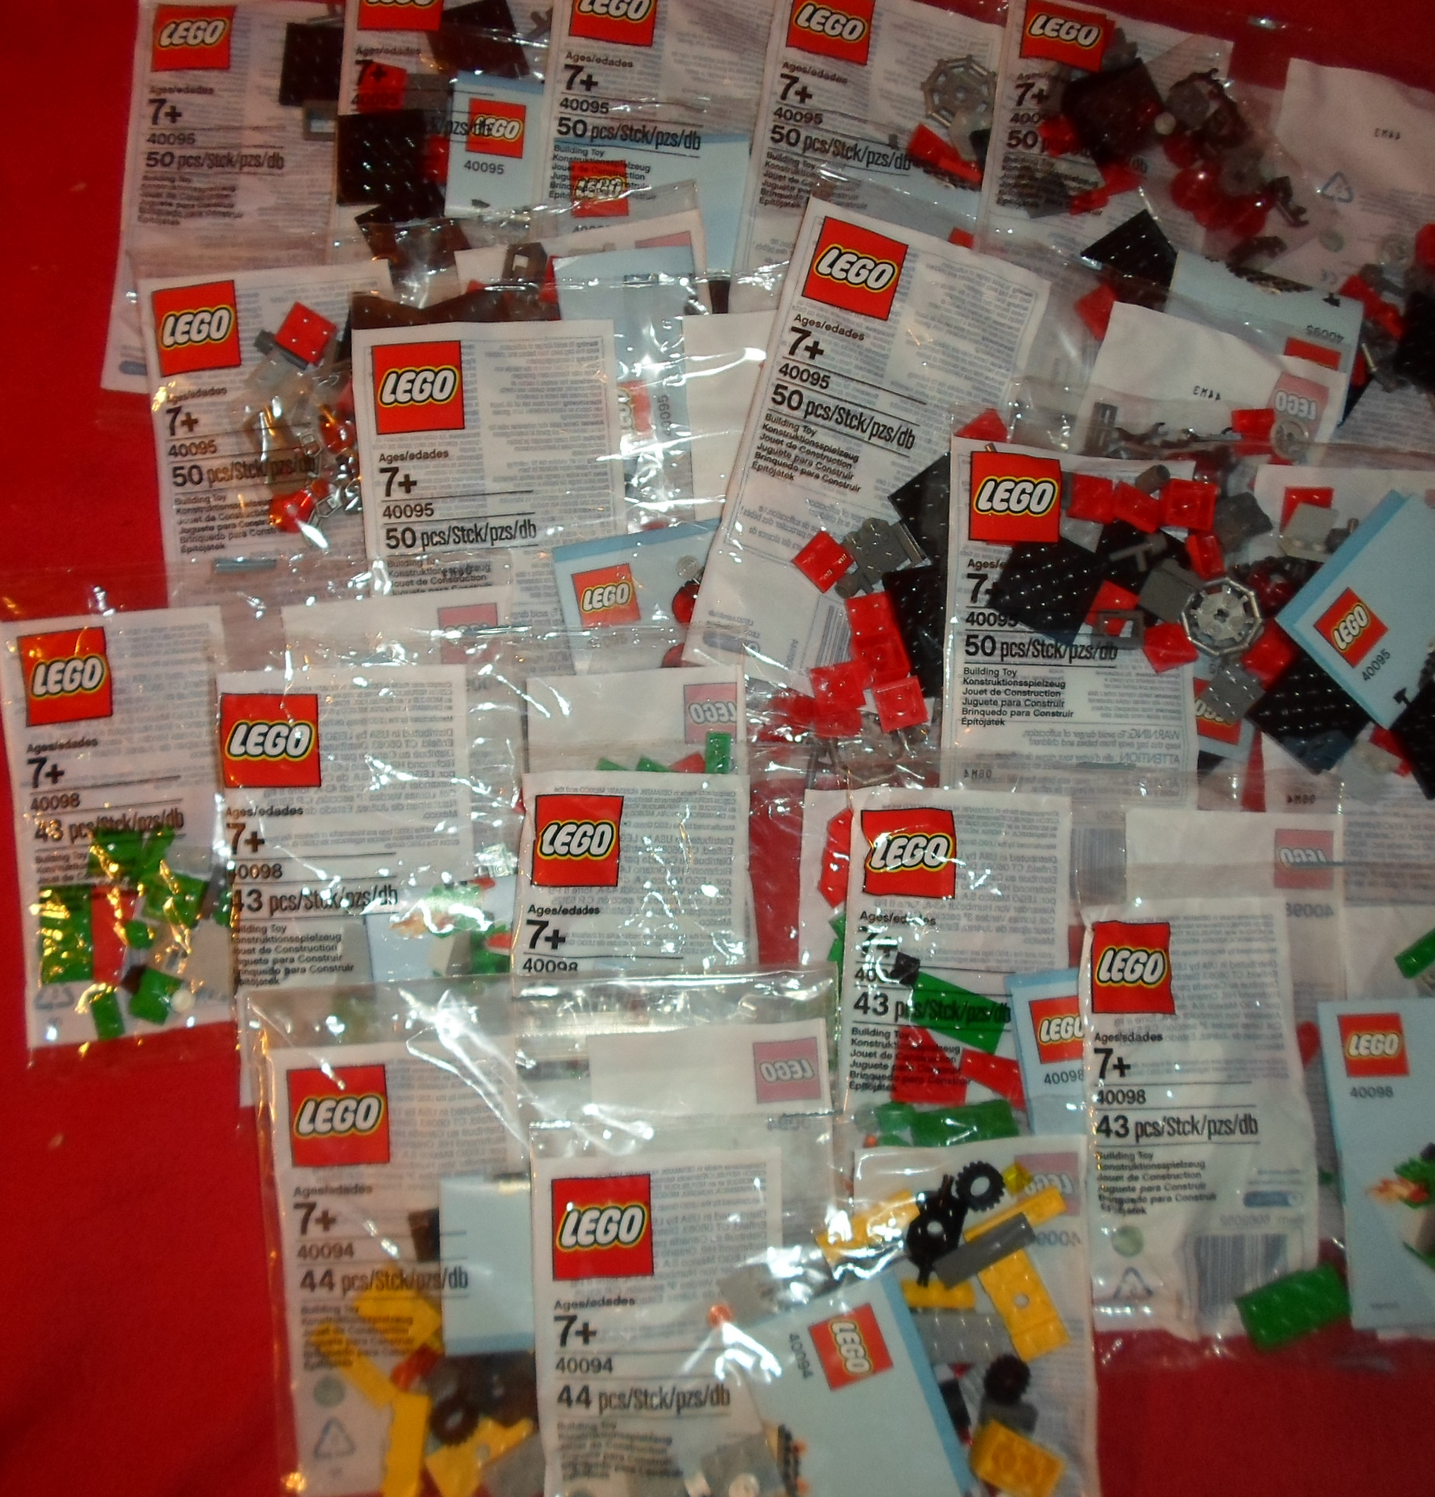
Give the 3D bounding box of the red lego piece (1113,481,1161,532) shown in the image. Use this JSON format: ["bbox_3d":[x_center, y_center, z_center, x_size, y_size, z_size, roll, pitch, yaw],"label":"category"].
[{"bbox_3d":[0.142,-0.082,0.488,0.016,0.011,0.008,28,81,5],"label":"red lego piece"}]

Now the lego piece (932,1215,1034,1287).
[{"bbox_3d":[0.084,0.157,0.451,0.032,0.004,0.008,-28,81,-5],"label":"lego piece"}]

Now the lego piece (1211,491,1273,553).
[{"bbox_3d":[0.184,-0.079,0.505,0.017,0.009,0.016,-27,82,-5],"label":"lego piece"}]

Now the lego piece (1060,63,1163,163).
[{"bbox_3d":[0.149,-0.235,0.534,0.032,0.005,0.032,-19,80,-4],"label":"lego piece"}]

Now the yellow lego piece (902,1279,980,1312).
[{"bbox_3d":[0.068,0.170,0.448,0.024,0.006,0.009,0,80,-1],"label":"yellow lego piece"}]

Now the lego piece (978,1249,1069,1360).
[{"bbox_3d":[0.097,0.177,0.459,0.016,0.005,0.032,-29,82,-5],"label":"lego piece"}]

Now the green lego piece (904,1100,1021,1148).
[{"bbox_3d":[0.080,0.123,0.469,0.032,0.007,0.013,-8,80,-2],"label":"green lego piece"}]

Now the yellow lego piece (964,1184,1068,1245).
[{"bbox_3d":[0.097,0.150,0.464,0.032,0.007,0.009,-25,81,-4],"label":"yellow lego piece"}]

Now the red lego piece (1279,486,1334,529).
[{"bbox_3d":[0.204,-0.082,0.499,0.016,0.005,0.016,11,80,2],"label":"red lego piece"}]

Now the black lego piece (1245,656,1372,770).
[{"bbox_3d":[0.207,-0.013,0.502,0.032,0.005,0.032,40,82,7],"label":"black lego piece"}]

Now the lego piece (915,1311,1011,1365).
[{"bbox_3d":[0.078,0.187,0.457,0.032,0.005,0.016,0,80,0],"label":"lego piece"}]

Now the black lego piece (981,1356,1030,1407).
[{"bbox_3d":[0.089,0.195,0.445,0.015,0.006,0.015,0,80,-1],"label":"black lego piece"}]

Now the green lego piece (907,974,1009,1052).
[{"bbox_3d":[0.078,0.087,0.474,0.032,0.005,0.016,21,81,3],"label":"green lego piece"}]

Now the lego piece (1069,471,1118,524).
[{"bbox_3d":[0.132,-0.088,0.506,0.016,0.009,0.016,12,80,2],"label":"lego piece"}]

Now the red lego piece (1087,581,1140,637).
[{"bbox_3d":[0.136,-0.048,0.499,0.015,0.006,0.016,25,89,-8],"label":"red lego piece"}]

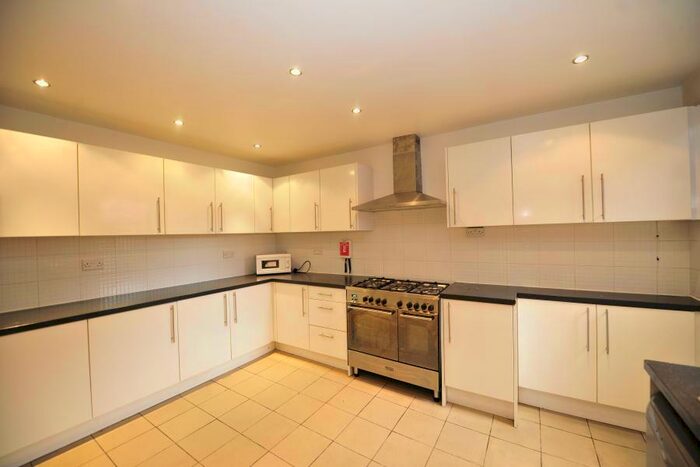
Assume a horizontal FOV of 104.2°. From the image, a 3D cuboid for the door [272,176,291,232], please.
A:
[{"bbox_3d":[-0.895,-0.369,3.585,0.316,0.715,0.030,-1,0,32],"label":"door"}]

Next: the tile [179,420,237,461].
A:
[{"bbox_3d":[-0.981,1.441,1.903,0.298,0.010,0.298,-1,-1,33],"label":"tile"}]

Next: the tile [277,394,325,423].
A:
[{"bbox_3d":[-0.405,1.438,2.249,0.300,0.010,0.301,-1,0,33],"label":"tile"}]

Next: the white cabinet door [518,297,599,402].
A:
[{"bbox_3d":[1.593,0.881,2.112,0.490,0.715,0.030,-1,0,32],"label":"white cabinet door"}]

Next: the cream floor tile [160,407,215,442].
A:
[{"bbox_3d":[-1.235,1.453,2.067,0.300,0.010,0.301,-1,0,33],"label":"cream floor tile"}]

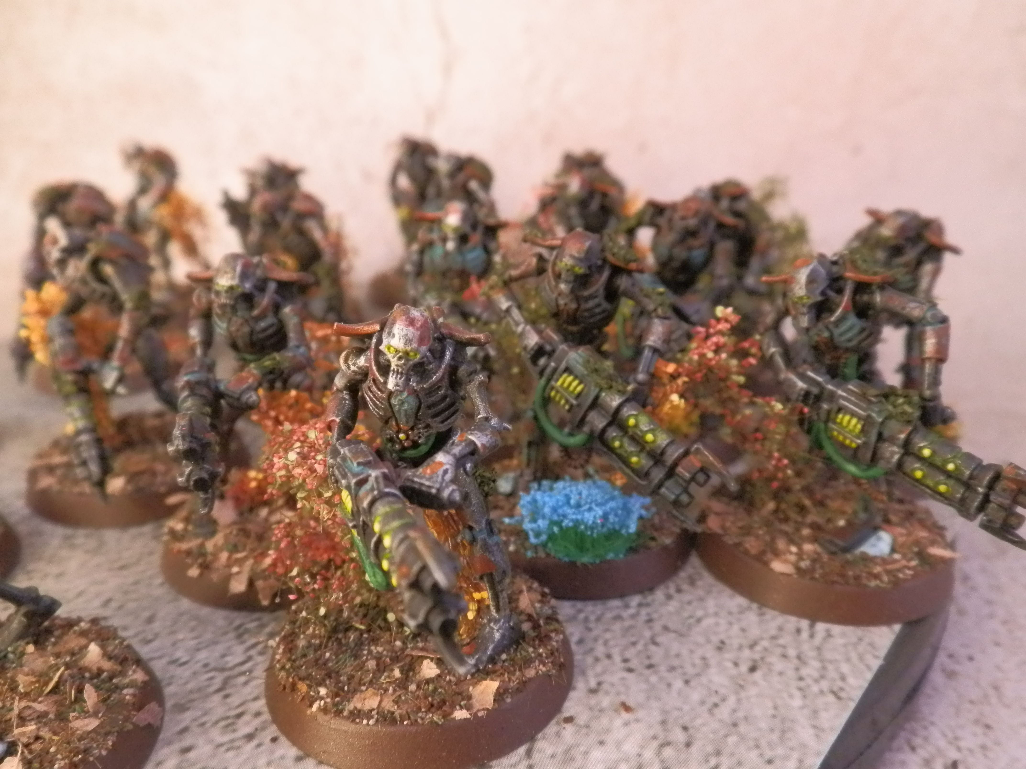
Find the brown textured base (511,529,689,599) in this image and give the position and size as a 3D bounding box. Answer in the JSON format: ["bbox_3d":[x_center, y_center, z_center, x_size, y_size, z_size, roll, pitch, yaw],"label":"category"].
[{"bbox_3d":[0.008,0.017,0.111,0.032,0.004,0.032,0,22,0],"label":"brown textured base"}]

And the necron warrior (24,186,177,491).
[{"bbox_3d":[-0.057,-0.006,0.116,0.020,0.036,0.025,3,22,7],"label":"necron warrior"}]

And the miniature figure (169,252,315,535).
[{"bbox_3d":[-0.031,0.002,0.096,0.018,0.035,0.023,-3,22,-5],"label":"miniature figure"}]

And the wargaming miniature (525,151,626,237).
[{"bbox_3d":[0.011,-0.020,0.148,0.018,0.038,0.020,2,22,6],"label":"wargaming miniature"}]

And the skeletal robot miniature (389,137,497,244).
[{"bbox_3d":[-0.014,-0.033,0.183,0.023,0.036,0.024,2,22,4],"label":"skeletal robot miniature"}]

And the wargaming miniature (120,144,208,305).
[{"bbox_3d":[-0.085,-0.039,0.198,0.021,0.036,0.018,-16,26,-34],"label":"wargaming miniature"}]

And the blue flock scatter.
[{"bbox_3d":[0.009,0.016,0.100,0.017,0.006,0.011,0,22,0],"label":"blue flock scatter"}]

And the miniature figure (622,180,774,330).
[{"bbox_3d":[0.028,-0.011,0.126,0.020,0.036,0.021,3,22,8],"label":"miniature figure"}]

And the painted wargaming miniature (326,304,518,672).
[{"bbox_3d":[-0.008,0.010,0.075,0.018,0.036,0.023,-2,22,-3],"label":"painted wargaming miniature"}]

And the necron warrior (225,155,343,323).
[{"bbox_3d":[-0.045,-0.024,0.159,0.020,0.037,0.021,-3,22,-5],"label":"necron warrior"}]

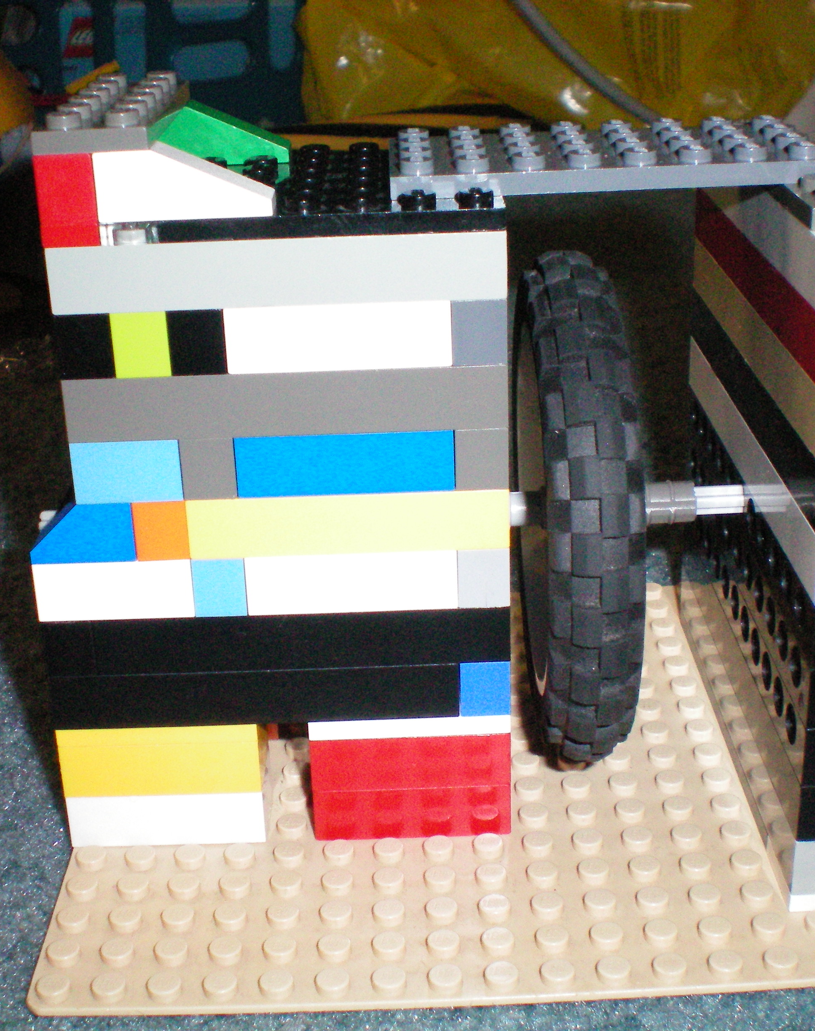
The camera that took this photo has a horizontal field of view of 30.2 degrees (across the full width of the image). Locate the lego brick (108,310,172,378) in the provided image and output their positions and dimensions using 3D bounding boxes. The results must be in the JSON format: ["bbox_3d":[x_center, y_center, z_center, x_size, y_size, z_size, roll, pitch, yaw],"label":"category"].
[{"bbox_3d":[-0.038,-0.026,0.217,0.008,0.010,0.009,-2,23,0],"label":"lego brick"}]

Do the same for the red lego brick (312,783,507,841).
[{"bbox_3d":[0.001,0.045,0.252,0.032,0.010,0.016,-2,23,0],"label":"red lego brick"}]

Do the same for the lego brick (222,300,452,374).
[{"bbox_3d":[-0.010,-0.027,0.217,0.032,0.010,0.009,-2,23,0],"label":"lego brick"}]

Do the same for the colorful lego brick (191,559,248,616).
[{"bbox_3d":[-0.029,0.009,0.233,0.008,0.010,0.008,-2,23,0],"label":"colorful lego brick"}]

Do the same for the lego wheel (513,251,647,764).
[{"bbox_3d":[0.026,-0.001,0.249,0.015,0.082,0.082,-2,23,0],"label":"lego wheel"}]

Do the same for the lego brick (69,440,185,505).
[{"bbox_3d":[-0.041,-0.008,0.226,0.016,0.010,0.008,-2,23,0],"label":"lego brick"}]

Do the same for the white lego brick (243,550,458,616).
[{"bbox_3d":[-0.009,0.009,0.233,0.032,0.010,0.008,-2,23,0],"label":"white lego brick"}]

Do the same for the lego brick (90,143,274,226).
[{"bbox_3d":[-0.031,-0.047,0.210,0.024,0.010,0.008,-2,23,0],"label":"lego brick"}]

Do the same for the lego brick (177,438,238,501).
[{"bbox_3d":[-0.029,-0.008,0.224,0.008,0.010,0.009,-2,23,0],"label":"lego brick"}]

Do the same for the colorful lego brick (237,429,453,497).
[{"bbox_3d":[-0.009,-0.009,0.224,0.032,0.010,0.009,-2,23,0],"label":"colorful lego brick"}]

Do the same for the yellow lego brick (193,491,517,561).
[{"bbox_3d":[-0.009,0.000,0.230,0.048,0.010,0.008,-2,23,0],"label":"yellow lego brick"}]

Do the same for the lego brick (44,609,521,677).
[{"bbox_3d":[-0.020,0.018,0.237,0.072,0.010,0.008,-2,23,0],"label":"lego brick"}]

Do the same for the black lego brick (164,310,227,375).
[{"bbox_3d":[-0.030,-0.026,0.218,0.008,0.010,0.008,-2,23,0],"label":"black lego brick"}]

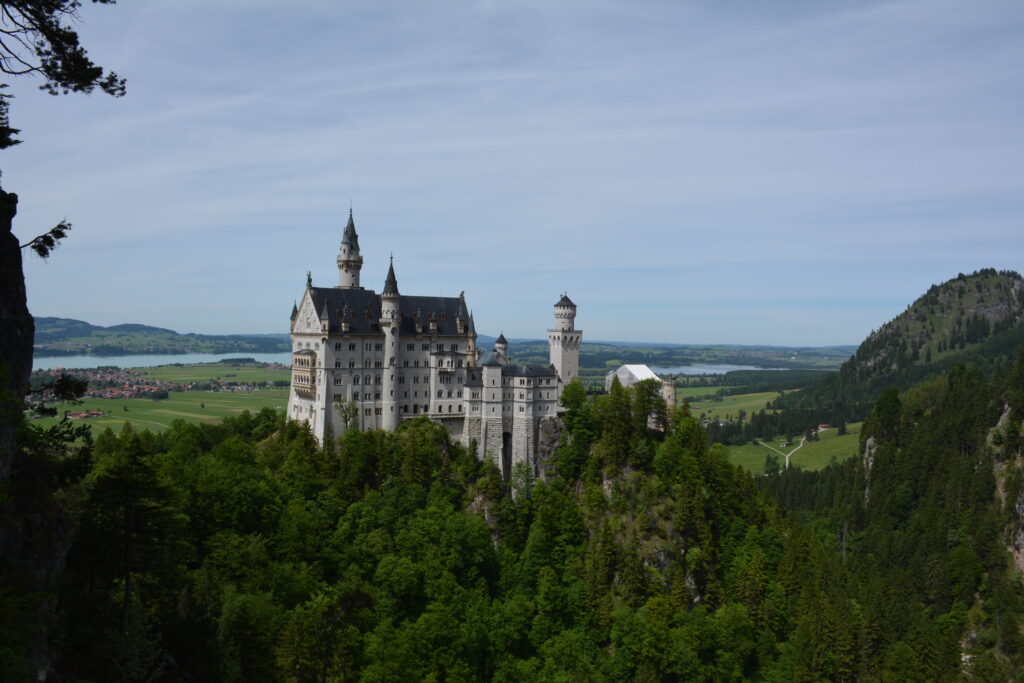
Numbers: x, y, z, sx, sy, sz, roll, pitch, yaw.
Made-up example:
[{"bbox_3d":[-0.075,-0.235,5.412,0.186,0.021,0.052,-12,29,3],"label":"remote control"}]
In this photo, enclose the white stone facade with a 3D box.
[{"bbox_3d":[-18.000,0.000,278.000,113.000,88.000,40.000,0,0,-34],"label":"white stone facade"}]

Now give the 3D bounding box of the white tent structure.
[{"bbox_3d":[52.000,16.200,325.000,12.000,12.500,20.500,0,0,-36],"label":"white tent structure"}]

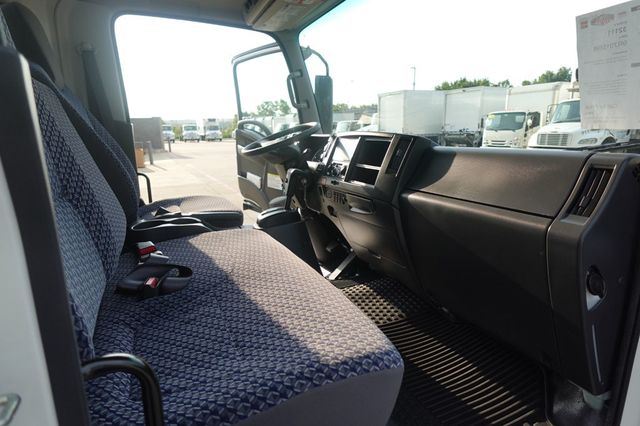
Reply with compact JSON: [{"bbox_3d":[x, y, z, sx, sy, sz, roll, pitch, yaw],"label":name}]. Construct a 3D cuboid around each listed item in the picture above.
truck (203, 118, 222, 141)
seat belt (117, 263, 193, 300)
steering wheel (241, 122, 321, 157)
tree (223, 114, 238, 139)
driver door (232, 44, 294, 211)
[{"bbox_3d":[-15.041,-11.643,49.462,2.200,2.950,6.200,-7,15,-20],"label":"truck"},{"bbox_3d":[-0.447,0.180,0.977,0.190,0.060,0.120,-9,16,-26],"label":"seat belt"},{"bbox_3d":[-0.203,-0.388,1.917,0.440,0.090,0.440,-28,23,-20],"label":"steering wheel"},{"bbox_3d":[-14.069,-13.458,55.115,2.700,3.750,2.700,-6,14,-13],"label":"tree"},{"bbox_3d":[-0.356,-0.599,2.764,0.170,1.280,0.850,-14,18,-40],"label":"driver door"}]

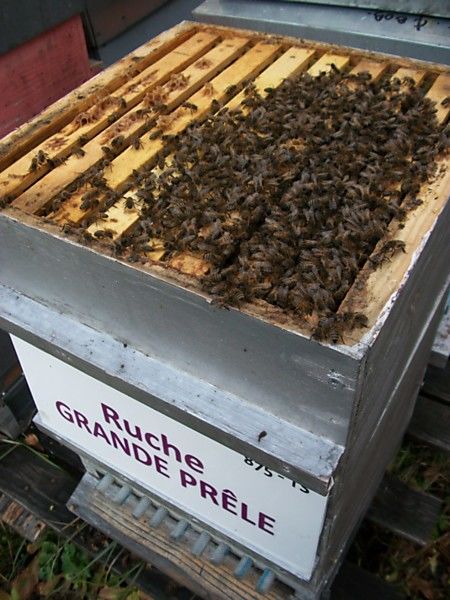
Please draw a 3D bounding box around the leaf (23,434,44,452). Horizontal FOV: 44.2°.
[{"bbox_3d":[-0.305,0.230,0.891,0.042,0.012,0.022,29,56,27],"label":"leaf"}]

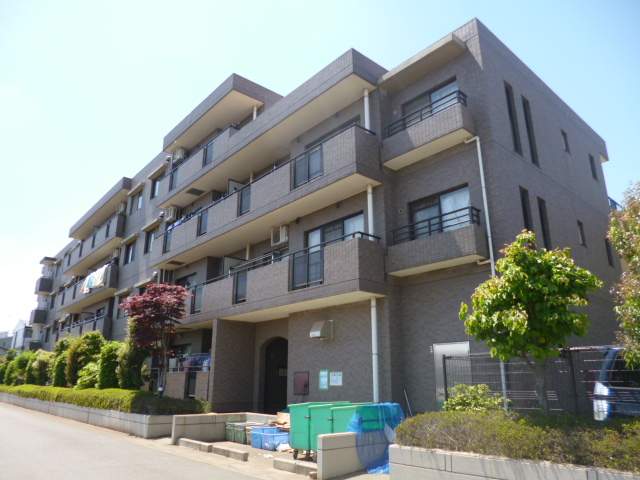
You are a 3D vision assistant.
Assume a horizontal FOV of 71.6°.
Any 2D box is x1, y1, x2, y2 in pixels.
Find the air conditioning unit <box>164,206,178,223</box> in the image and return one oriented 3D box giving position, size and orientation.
[{"bbox_3d":[-6.672,-1.118,19.916,0.294,0.548,0.761,15,-23,-39],"label":"air conditioning unit"}]

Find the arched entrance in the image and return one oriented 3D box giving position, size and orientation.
[{"bbox_3d":[-1.264,4.097,13.472,0.274,2.152,1.502,15,-23,-39],"label":"arched entrance"}]

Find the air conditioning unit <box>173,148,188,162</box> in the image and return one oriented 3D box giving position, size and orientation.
[{"bbox_3d":[-6.715,-4.101,21.358,0.310,0.600,0.820,15,-23,-39],"label":"air conditioning unit"}]

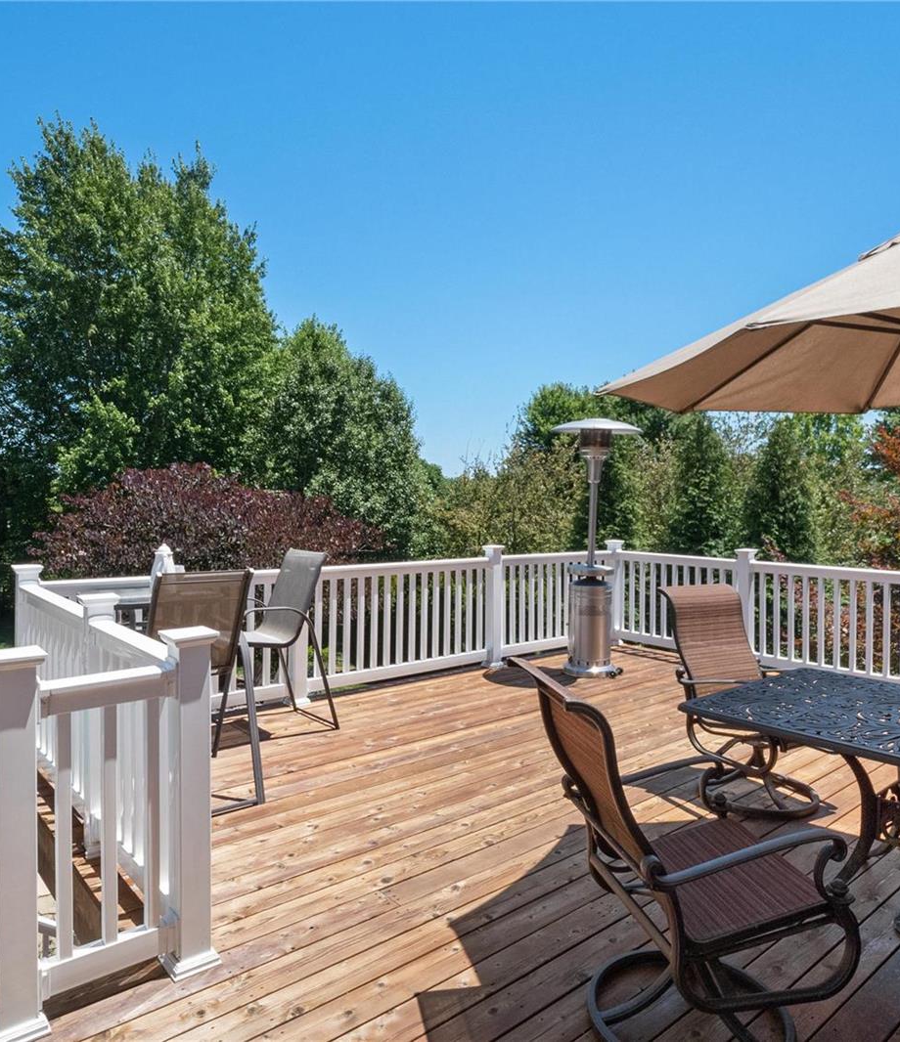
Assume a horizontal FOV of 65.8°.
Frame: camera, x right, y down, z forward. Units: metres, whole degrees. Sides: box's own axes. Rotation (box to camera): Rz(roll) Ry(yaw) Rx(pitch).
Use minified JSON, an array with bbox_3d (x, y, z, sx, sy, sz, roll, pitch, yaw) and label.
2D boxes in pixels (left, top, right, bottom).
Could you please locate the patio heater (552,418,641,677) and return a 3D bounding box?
[{"bbox_3d":[1.297,0.229,6.200,0.800,2.250,0.800,1,1,29],"label":"patio heater"}]

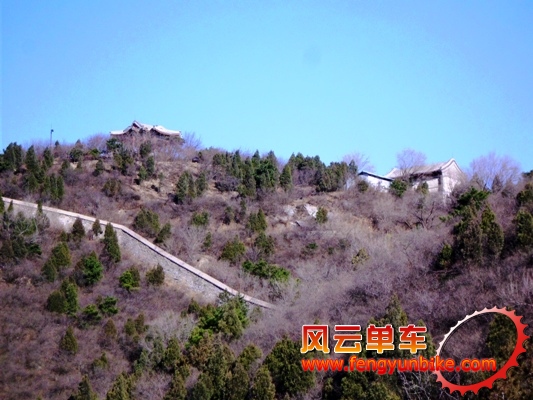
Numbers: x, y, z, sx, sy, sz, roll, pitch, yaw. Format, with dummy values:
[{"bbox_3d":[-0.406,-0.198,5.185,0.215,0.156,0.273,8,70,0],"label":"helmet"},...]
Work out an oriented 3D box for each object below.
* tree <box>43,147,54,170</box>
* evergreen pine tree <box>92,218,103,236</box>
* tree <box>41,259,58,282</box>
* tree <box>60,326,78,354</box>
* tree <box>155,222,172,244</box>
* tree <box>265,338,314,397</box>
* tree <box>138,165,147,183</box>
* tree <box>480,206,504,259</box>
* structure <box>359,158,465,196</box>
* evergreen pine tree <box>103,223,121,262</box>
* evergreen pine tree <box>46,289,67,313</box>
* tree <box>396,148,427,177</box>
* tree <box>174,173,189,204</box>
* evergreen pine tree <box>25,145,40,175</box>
[{"bbox_3d":[-35.893,-6.833,284.000,1.976,3.952,1.916,0,-11,0],"label":"tree"},{"bbox_3d":[-24.102,3.922,246.000,1.426,2.567,1.383,0,-11,0],"label":"evergreen pine tree"},{"bbox_3d":[-27.300,8.870,217.000,2.260,3.060,2.260,0,-9,0],"label":"tree"},{"bbox_3d":[-22.270,15.880,195.000,2.030,3.200,2.030,0,-9,0],"label":"tree"},{"bbox_3d":[-14.570,4.739,244.000,2.546,3.112,2.470,0,-11,0],"label":"tree"},{"bbox_3d":[1.867,13.514,140.000,3.936,4.967,3.936,0,-6,0],"label":"tree"},{"bbox_3d":[-19.410,-4.150,270.000,1.250,2.850,1.250,0,-9,0],"label":"tree"},{"bbox_3d":[28.170,4.180,215.000,2.990,6.810,2.990,0,-9,0],"label":"tree"},{"bbox_3d":[23.622,-3.665,281.000,12.500,6.300,11.500,-10,-15,44],"label":"structure"},{"bbox_3d":[-20.490,5.620,228.000,2.380,5.350,2.380,0,-9,0],"label":"evergreen pine tree"},{"bbox_3d":[-25.320,12.120,208.000,2.410,2.930,2.410,0,-9,0],"label":"evergreen pine tree"},{"bbox_3d":[23.622,-5.376,281.000,4.887,6.028,4.741,0,-11,0],"label":"tree"},{"bbox_3d":[-12.710,-1.720,258.000,2.090,4.850,2.090,0,-9,0],"label":"tree"},{"bbox_3d":[-38.120,-6.598,281.000,2.607,4.887,2.528,0,-11,0],"label":"evergreen pine tree"}]

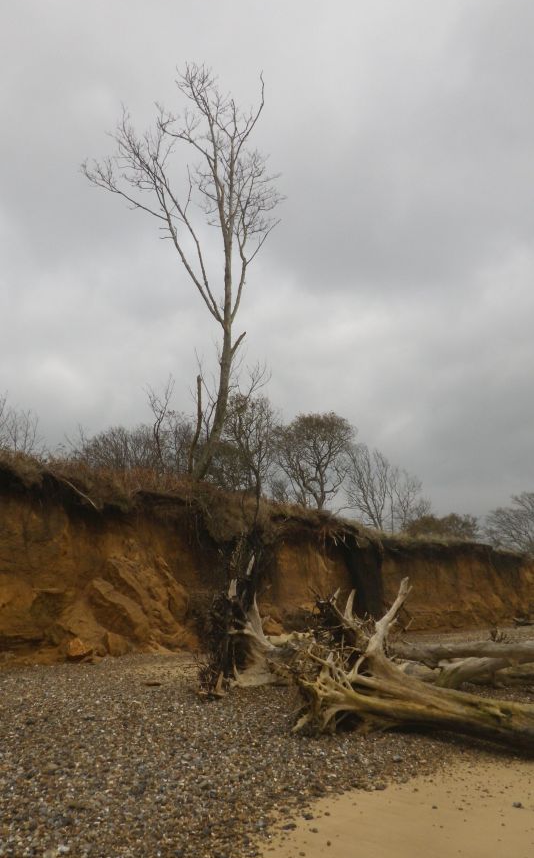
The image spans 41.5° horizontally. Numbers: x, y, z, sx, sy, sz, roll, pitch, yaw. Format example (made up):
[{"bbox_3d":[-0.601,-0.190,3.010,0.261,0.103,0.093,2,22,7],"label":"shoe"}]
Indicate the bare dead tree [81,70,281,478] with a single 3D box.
[{"bbox_3d":[-2.673,-5.519,22.440,6.330,14.470,5.200,0,-14,0],"label":"bare dead tree"}]

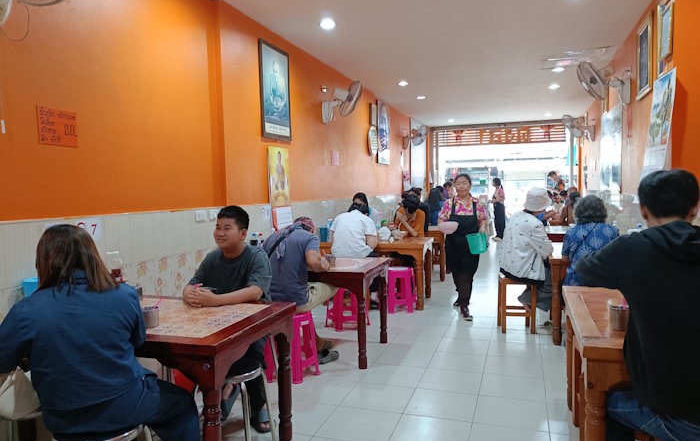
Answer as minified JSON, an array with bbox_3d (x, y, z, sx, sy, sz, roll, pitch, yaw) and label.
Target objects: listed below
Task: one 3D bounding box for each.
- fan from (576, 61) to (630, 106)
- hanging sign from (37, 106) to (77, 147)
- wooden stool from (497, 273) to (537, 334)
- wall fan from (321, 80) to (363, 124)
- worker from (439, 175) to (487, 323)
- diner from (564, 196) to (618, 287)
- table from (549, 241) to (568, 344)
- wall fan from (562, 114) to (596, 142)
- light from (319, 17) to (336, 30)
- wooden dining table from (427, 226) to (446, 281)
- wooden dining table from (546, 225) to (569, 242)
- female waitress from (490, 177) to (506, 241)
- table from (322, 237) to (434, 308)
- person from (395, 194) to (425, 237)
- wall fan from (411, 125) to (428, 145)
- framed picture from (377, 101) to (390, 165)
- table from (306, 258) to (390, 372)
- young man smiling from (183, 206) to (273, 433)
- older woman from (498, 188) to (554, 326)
[{"bbox_3d":[2.705,-1.467,5.416,0.490,0.470,0.440,0,4,17],"label":"fan"},{"bbox_3d":[-1.555,-0.497,2.704,0.010,0.195,0.245,0,4,19],"label":"hanging sign"},{"bbox_3d":[1.553,0.774,4.725,0.310,0.490,0.310,-1,3,8],"label":"wooden stool"},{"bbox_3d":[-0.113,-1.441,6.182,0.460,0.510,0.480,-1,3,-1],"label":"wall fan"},{"bbox_3d":[1.235,0.255,5.408,0.500,1.500,0.450,0,3,13],"label":"worker"},{"bbox_3d":[1.917,0.441,4.054,0.470,1.260,0.700,0,4,19],"label":"diner"},{"bbox_3d":[2.289,0.652,4.766,0.820,0.740,1.200,0,4,19],"label":"table"},{"bbox_3d":[4.057,-1.647,8.987,0.490,0.480,0.450,1,4,31],"label":"wall fan"},{"bbox_3d":[-0.213,-1.838,4.736,0.150,0.040,0.150,0,4,19],"label":"light"},{"bbox_3d":[0.884,0.493,7.778,1.200,0.720,0.730,0,4,19],"label":"wooden dining table"},{"bbox_3d":[3.092,0.490,7.002,0.780,0.720,1.250,0,4,19],"label":"wooden dining table"},{"bbox_3d":[3.713,-0.285,12.689,0.400,1.570,0.450,0,4,19],"label":"female waitress"},{"bbox_3d":[0.368,0.609,6.195,1.200,0.735,0.800,0,4,19],"label":"table"},{"bbox_3d":[0.774,0.307,6.639,0.450,1.270,0.680,0,4,19],"label":"person"},{"bbox_3d":[1.396,-1.741,10.400,0.430,0.500,0.470,-1,3,9],"label":"wall fan"},{"bbox_3d":[0.618,-1.531,8.902,0.040,1.050,0.750,0,4,19],"label":"framed picture"},{"bbox_3d":[-0.310,0.732,4.370,1.180,0.733,0.770,0,4,19],"label":"table"},{"bbox_3d":[-0.677,0.549,3.054,0.500,1.270,0.700,0,4,19],"label":"young man smiling"},{"bbox_3d":[1.679,0.365,4.724,0.620,1.300,0.460,-2,3,-8],"label":"older woman"}]

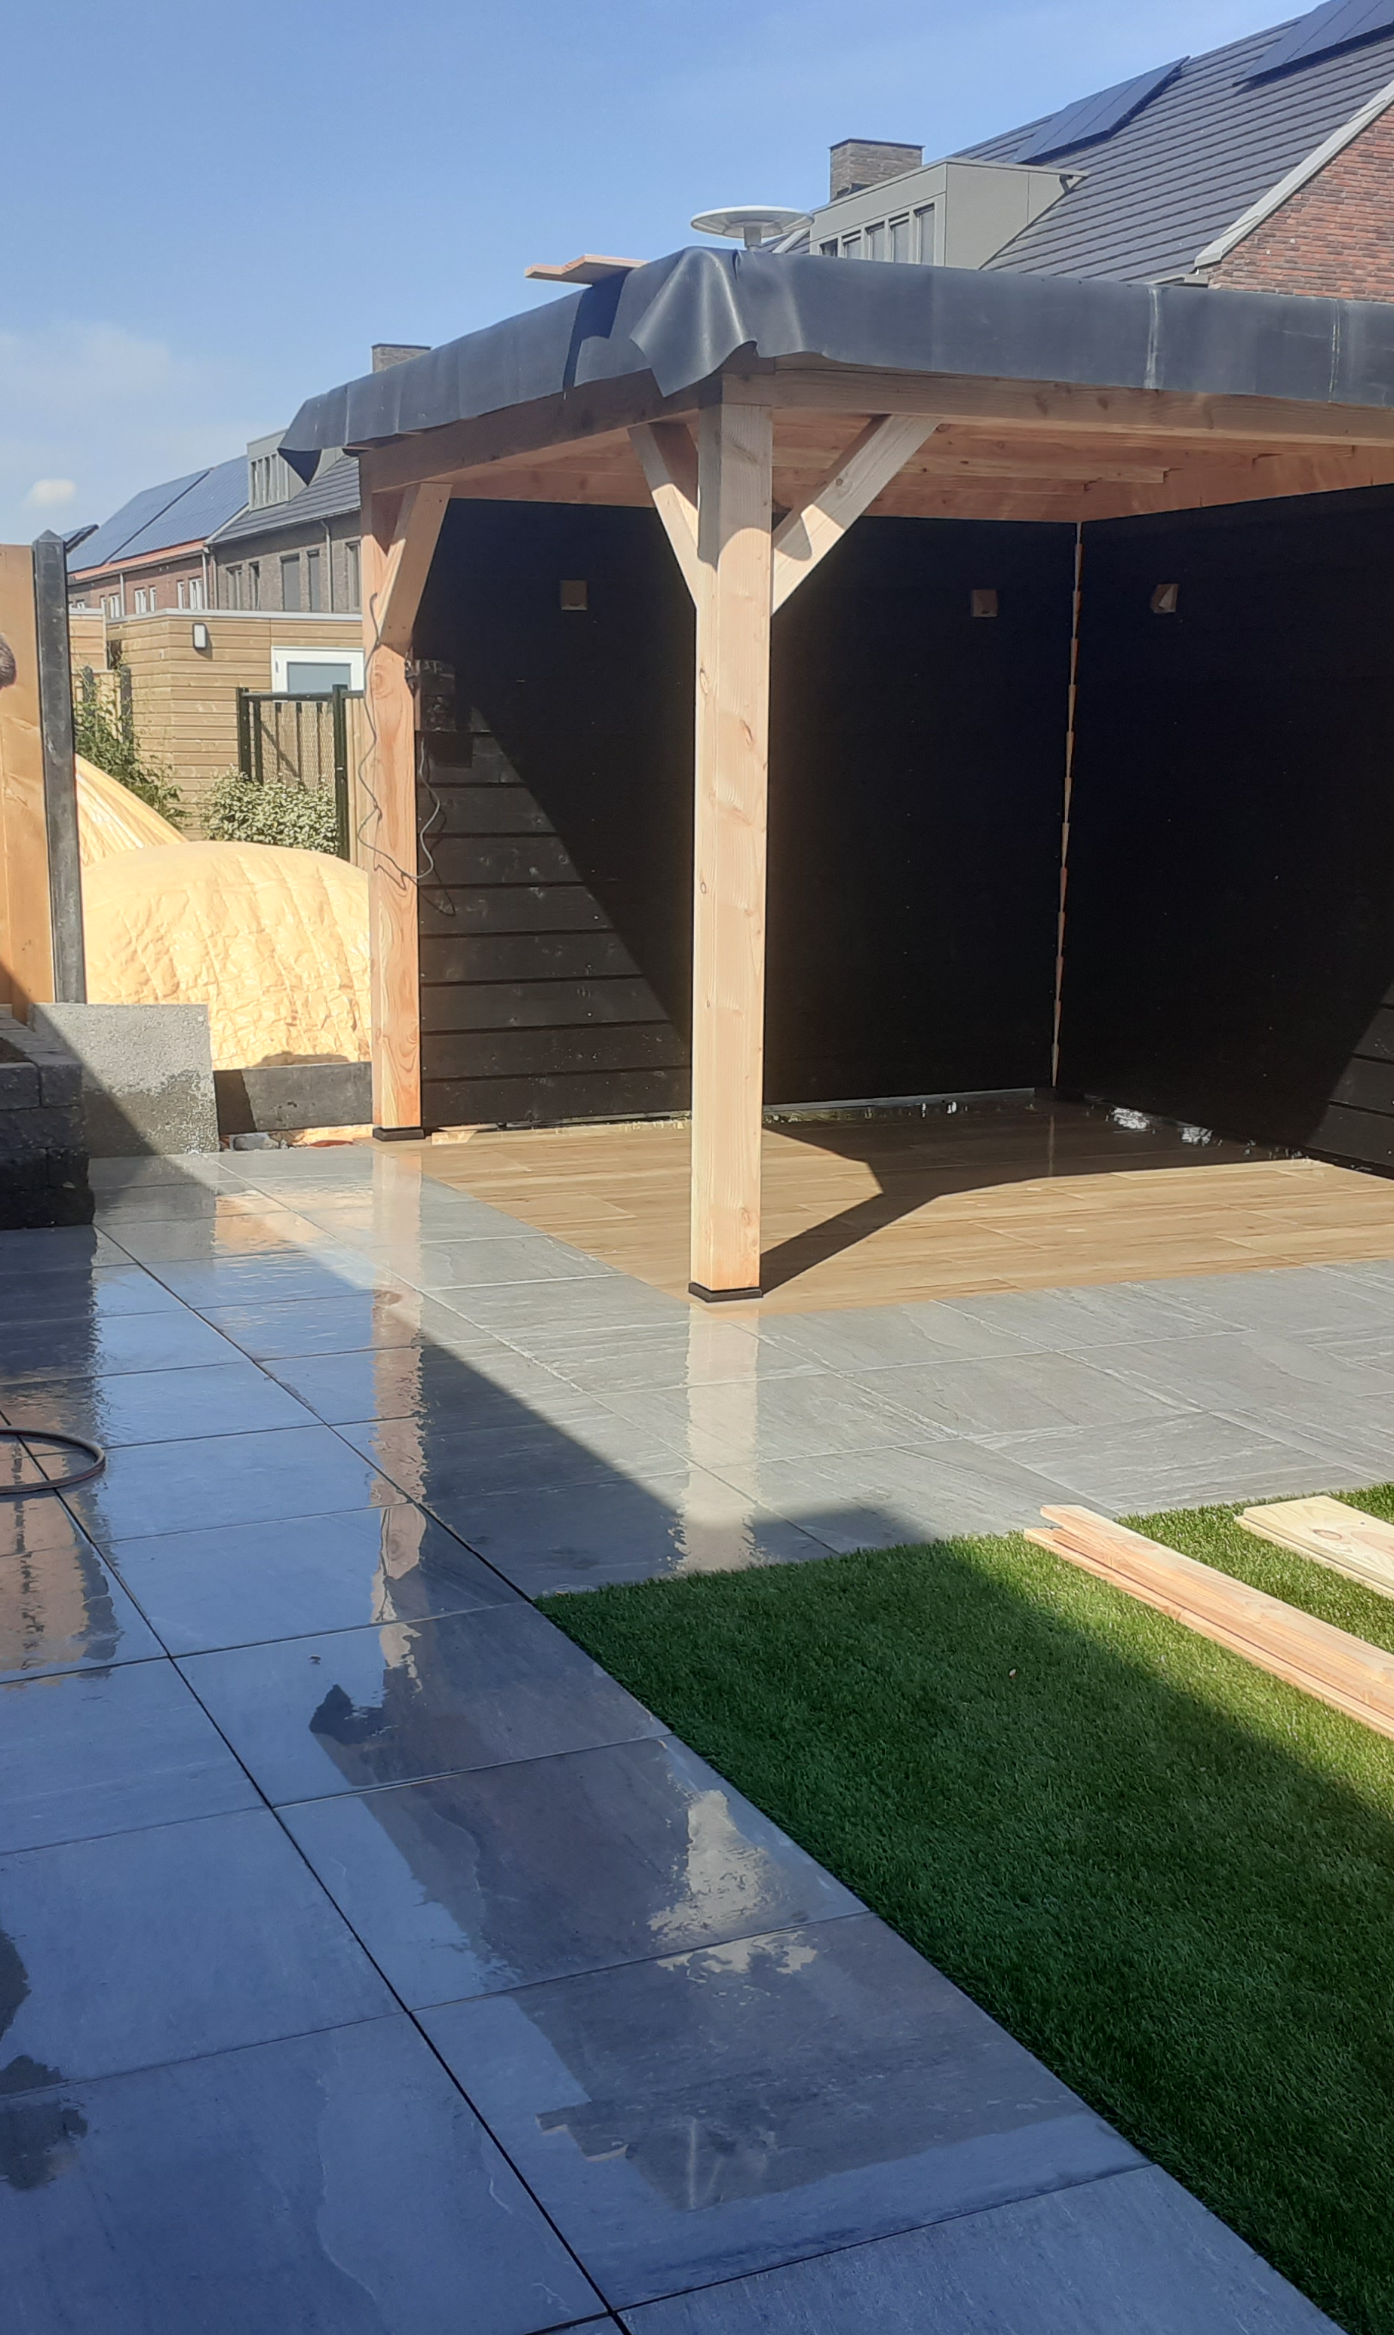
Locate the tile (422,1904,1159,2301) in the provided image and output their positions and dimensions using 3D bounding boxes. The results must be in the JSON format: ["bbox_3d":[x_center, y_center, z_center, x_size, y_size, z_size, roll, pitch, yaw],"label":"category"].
[{"bbox_3d":[0.073,1.006,2.631,0.600,0.030,0.600,-4,11,-25],"label":"tile"}]

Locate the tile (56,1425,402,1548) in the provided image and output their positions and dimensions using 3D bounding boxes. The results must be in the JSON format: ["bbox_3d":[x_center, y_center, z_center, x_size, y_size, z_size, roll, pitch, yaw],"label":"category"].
[{"bbox_3d":[-0.942,0.633,4.790,0.598,0.030,0.598,-4,11,-24],"label":"tile"}]

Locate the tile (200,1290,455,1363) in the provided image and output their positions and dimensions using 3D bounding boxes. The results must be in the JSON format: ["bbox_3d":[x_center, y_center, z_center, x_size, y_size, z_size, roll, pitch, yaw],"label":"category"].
[{"bbox_3d":[-0.888,0.408,6.110,0.600,0.030,0.600,-4,11,-25],"label":"tile"}]

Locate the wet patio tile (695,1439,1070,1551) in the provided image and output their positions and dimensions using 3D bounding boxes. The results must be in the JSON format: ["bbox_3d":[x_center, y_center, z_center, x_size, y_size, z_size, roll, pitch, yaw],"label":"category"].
[{"bbox_3d":[0.403,0.647,4.750,0.600,0.030,0.600,-4,11,-25],"label":"wet patio tile"}]

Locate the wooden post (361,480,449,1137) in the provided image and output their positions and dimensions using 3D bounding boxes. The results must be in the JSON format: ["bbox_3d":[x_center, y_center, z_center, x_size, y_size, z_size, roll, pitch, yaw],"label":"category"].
[{"bbox_3d":[-1.097,-1.286,8.893,0.146,2.313,0.146,-4,11,-24],"label":"wooden post"}]

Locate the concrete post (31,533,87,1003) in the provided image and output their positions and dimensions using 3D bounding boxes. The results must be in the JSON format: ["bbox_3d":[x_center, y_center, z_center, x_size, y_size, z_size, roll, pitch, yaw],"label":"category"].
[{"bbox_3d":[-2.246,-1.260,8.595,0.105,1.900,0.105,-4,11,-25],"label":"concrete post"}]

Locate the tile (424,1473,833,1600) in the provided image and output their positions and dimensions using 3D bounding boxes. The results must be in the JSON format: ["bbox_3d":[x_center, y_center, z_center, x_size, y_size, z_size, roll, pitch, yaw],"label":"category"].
[{"bbox_3d":[-0.136,0.693,4.527,0.600,0.030,0.600,-4,11,-25],"label":"tile"}]

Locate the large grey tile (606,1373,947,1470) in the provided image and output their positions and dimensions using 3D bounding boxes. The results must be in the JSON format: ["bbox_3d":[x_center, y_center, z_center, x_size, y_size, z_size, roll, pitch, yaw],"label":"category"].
[{"bbox_3d":[0.148,0.553,5.289,0.600,0.030,0.600,-4,11,-25],"label":"large grey tile"}]

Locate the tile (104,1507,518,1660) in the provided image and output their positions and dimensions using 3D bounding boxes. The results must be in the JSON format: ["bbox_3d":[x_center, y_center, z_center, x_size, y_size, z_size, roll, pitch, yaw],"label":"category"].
[{"bbox_3d":[-0.689,0.727,4.252,0.598,0.030,0.598,-4,11,-24],"label":"tile"}]

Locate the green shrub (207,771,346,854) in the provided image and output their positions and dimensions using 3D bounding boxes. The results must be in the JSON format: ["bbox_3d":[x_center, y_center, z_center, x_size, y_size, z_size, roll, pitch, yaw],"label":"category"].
[{"bbox_3d":[-2.360,-1.508,13.500,0.780,1.200,0.720,-4,11,-25],"label":"green shrub"}]

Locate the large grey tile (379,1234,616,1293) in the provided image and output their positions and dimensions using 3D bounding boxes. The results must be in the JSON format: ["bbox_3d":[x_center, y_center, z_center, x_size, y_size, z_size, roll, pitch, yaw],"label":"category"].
[{"bbox_3d":[-0.615,0.272,6.905,0.600,0.030,0.600,-4,11,-25],"label":"large grey tile"}]

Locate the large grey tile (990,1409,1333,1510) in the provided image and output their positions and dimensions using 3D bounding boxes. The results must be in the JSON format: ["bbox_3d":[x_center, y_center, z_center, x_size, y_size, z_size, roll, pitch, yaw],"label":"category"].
[{"bbox_3d":[0.974,0.621,5.029,0.600,0.030,0.600,-4,11,-25],"label":"large grey tile"}]

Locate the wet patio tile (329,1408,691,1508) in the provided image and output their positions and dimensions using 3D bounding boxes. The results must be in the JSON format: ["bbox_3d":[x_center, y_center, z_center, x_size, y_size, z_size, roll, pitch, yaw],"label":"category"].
[{"bbox_3d":[-0.395,0.593,5.039,0.598,0.030,0.598,-4,11,-24],"label":"wet patio tile"}]

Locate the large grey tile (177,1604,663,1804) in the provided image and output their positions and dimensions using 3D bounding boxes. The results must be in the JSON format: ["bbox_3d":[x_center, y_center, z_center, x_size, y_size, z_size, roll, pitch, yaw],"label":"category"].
[{"bbox_3d":[-0.433,0.826,3.731,0.600,0.030,0.600,-4,11,-25],"label":"large grey tile"}]

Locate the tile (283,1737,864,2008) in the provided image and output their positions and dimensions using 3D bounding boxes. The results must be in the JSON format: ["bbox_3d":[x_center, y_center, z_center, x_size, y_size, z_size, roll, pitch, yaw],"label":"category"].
[{"bbox_3d":[-0.184,0.915,3.175,0.598,0.030,0.598,-4,11,-24],"label":"tile"}]

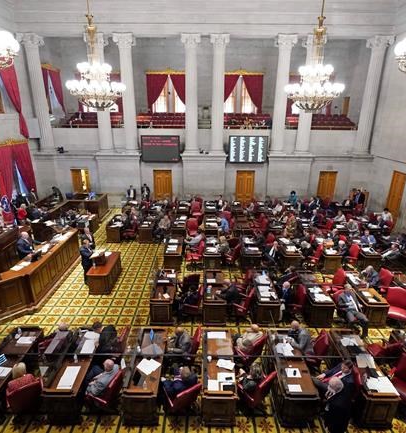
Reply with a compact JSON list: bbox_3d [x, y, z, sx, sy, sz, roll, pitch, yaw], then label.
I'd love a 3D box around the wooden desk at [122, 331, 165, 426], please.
[{"bbox_3d":[-1.177,3.465,6.428,0.680,0.800,1.820,1,19,1],"label":"wooden desk"}]

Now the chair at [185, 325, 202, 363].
[{"bbox_3d":[-0.387,3.192,6.839,0.660,1.080,0.600,-1,19,-5],"label":"chair"}]

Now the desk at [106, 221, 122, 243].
[{"bbox_3d":[-4.338,0.753,14.378,0.660,0.800,0.930,1,19,1],"label":"desk"}]

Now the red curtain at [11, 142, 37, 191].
[{"bbox_3d":[-10.609,-2.266,17.407,0.250,4.000,1.650,1,19,1],"label":"red curtain"}]

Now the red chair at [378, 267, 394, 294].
[{"bbox_3d":[5.908,2.317,9.813,0.690,1.080,0.670,-3,19,-9],"label":"red chair"}]

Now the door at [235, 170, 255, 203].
[{"bbox_3d":[2.884,-1.887,19.801,1.231,2.498,0.120,1,19,0],"label":"door"}]

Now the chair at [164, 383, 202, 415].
[{"bbox_3d":[-0.416,3.642,5.858,0.630,0.950,0.680,-12,23,-31],"label":"chair"}]

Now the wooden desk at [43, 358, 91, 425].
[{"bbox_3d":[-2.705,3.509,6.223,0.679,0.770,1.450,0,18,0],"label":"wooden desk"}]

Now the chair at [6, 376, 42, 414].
[{"bbox_3d":[-3.554,3.541,6.025,0.670,1.080,0.690,-9,20,-26],"label":"chair"}]

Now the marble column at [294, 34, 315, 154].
[{"bbox_3d":[6.460,-7.258,17.606,1.200,6.680,1.200,1,19,1],"label":"marble column"}]

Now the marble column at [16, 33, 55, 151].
[{"bbox_3d":[-10.484,-7.684,18.447,1.050,6.850,1.000,0,18,1],"label":"marble column"}]

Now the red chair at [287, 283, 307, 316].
[{"bbox_3d":[2.747,2.608,8.665,0.660,1.080,0.600,-1,19,-5],"label":"red chair"}]

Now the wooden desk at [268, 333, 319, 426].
[{"bbox_3d":[1.960,3.554,6.569,0.690,0.750,1.900,0,18,1],"label":"wooden desk"}]

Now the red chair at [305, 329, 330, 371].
[{"bbox_3d":[2.550,3.234,6.776,0.670,1.060,0.630,-1,19,-5],"label":"red chair"}]

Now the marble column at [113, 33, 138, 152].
[{"bbox_3d":[-4.589,-7.377,17.744,1.200,6.680,1.200,1,19,1],"label":"marble column"}]

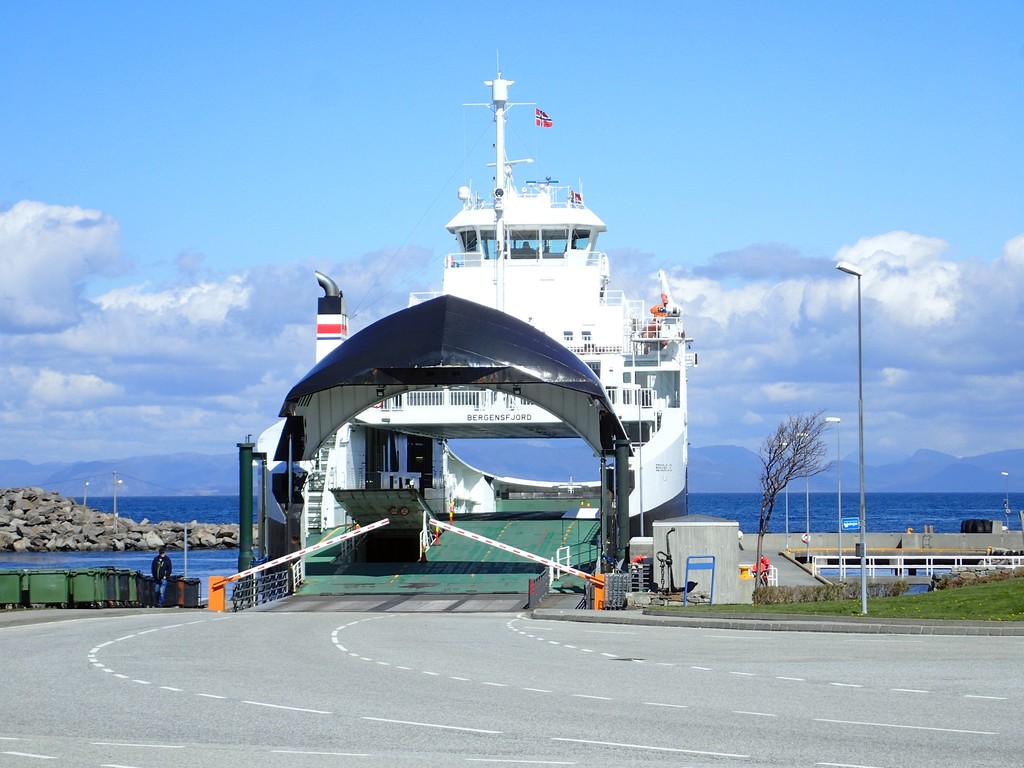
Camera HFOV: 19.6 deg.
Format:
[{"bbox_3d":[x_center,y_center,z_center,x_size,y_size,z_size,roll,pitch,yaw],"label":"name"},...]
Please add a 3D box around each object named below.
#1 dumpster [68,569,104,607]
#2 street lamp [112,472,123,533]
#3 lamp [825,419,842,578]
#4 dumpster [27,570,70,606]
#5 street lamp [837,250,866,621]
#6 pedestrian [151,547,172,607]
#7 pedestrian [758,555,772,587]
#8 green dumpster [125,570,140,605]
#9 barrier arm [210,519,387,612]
[{"bbox_3d":[-13.181,6.372,91.922,0.790,1.210,1.280,-1,-2,7],"label":"dumpster"},{"bbox_3d":[-45.925,13.811,345.027,1.100,7.324,0.400,-1,-2,17],"label":"street lamp"},{"bbox_3d":[18.459,6.687,170.138,0.850,9.453,0.300,0,-2,-6],"label":"lamp"},{"bbox_3d":[-14.355,6.367,91.622,1.330,1.210,0.790,0,-2,0],"label":"dumpster"},{"bbox_3d":[9.432,1.510,82.524,0.850,9.817,0.320,1,-2,-26],"label":"street lamp"},{"bbox_3d":[-10.786,5.974,91.033,0.600,1.840,0.420,-1,-2,11],"label":"pedestrian"},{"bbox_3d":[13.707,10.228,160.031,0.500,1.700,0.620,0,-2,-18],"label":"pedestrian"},{"bbox_3d":[-12.038,6.469,93.220,0.600,1.120,0.750,1,-3,-37],"label":"green dumpster"},{"bbox_3d":[-6.386,5.427,88.650,5.470,2.760,0.500,0,-2,0],"label":"barrier arm"}]

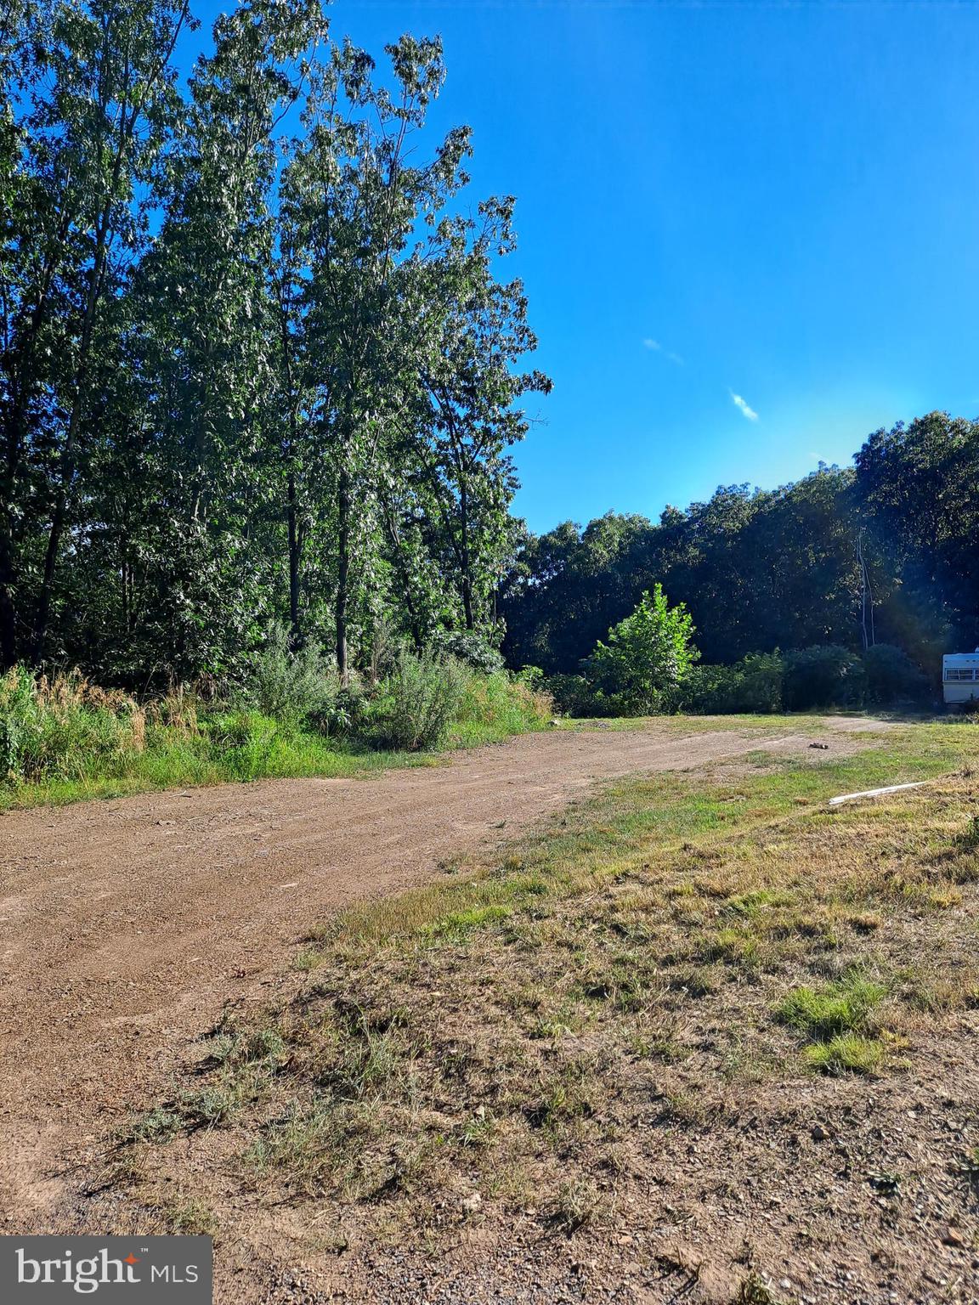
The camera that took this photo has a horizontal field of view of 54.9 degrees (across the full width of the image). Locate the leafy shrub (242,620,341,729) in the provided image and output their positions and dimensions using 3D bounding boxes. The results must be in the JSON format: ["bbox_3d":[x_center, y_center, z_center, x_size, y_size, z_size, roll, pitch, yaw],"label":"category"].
[{"bbox_3d":[-4.039,0.483,19.000,2.000,2.150,1.900,0,-1,0],"label":"leafy shrub"}]

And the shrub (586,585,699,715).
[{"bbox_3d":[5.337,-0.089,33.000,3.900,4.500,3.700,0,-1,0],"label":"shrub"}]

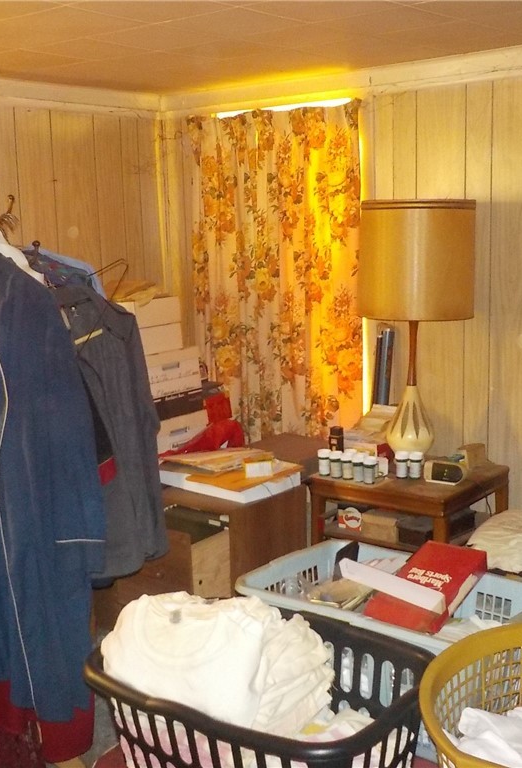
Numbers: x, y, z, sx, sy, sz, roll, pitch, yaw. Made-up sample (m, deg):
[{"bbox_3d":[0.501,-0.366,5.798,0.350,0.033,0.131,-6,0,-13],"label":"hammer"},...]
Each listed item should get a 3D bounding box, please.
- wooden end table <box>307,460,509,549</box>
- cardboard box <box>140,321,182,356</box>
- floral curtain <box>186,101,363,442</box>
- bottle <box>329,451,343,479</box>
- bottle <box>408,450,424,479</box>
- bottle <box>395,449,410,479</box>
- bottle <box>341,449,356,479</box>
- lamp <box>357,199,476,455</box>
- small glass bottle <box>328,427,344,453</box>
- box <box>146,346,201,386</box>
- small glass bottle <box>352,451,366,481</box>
[{"bbox_3d":[0.552,0.605,3.330,0.540,0.570,0.490,6,13,37],"label":"wooden end table"},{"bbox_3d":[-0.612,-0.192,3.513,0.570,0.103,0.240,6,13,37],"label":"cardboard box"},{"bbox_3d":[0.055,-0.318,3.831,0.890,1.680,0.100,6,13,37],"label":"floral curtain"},{"bbox_3d":[0.275,0.296,3.234,0.045,0.091,0.045,-2,10,0],"label":"bottle"},{"bbox_3d":[0.555,0.291,3.168,0.046,0.090,0.046,6,13,38],"label":"bottle"},{"bbox_3d":[0.506,0.291,3.178,0.046,0.090,0.046,-2,10,0],"label":"bottle"},{"bbox_3d":[0.316,0.298,3.213,0.045,0.091,0.045,6,13,37],"label":"bottle"},{"bbox_3d":[0.572,-0.178,3.275,0.418,0.975,0.418,-2,10,0],"label":"lamp"},{"bbox_3d":[0.281,0.245,3.307,0.053,0.148,0.053,6,13,38],"label":"small glass bottle"},{"bbox_3d":[-0.579,-0.062,3.575,0.570,0.172,0.335,6,13,37],"label":"box"},{"bbox_3d":[0.346,0.299,3.152,0.046,0.092,0.046,-2,10,0],"label":"small glass bottle"}]

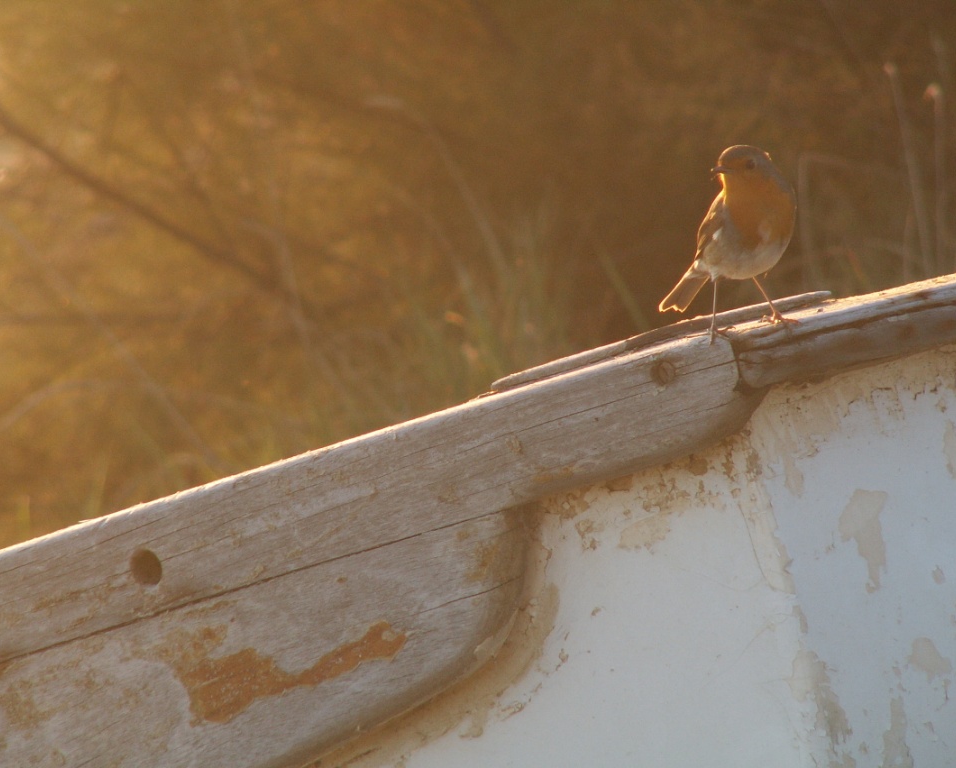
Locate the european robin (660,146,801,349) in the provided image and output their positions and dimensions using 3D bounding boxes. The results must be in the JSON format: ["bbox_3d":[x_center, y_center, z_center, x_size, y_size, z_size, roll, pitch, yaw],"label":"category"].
[{"bbox_3d":[0.144,-0.084,6.700,0.060,0.118,0.110,0,0,-32],"label":"european robin"}]

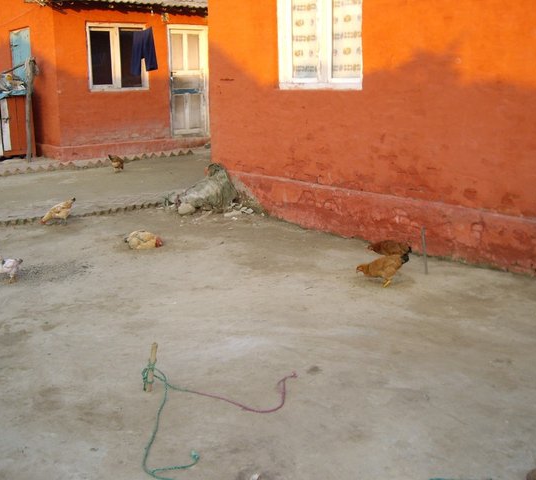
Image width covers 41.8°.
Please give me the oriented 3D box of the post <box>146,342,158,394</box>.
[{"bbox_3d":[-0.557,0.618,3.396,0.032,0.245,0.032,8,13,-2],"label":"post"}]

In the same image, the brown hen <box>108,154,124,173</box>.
[{"bbox_3d":[-2.340,-1.195,10.848,0.285,0.270,0.160,-12,17,-38],"label":"brown hen"}]

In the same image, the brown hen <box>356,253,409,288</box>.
[{"bbox_3d":[0.821,0.212,5.019,0.370,0.250,0.155,-2,13,-6],"label":"brown hen"}]

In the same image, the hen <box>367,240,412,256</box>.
[{"bbox_3d":[0.946,0.116,5.452,0.365,0.235,0.155,0,13,3],"label":"hen"}]

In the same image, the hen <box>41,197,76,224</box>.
[{"bbox_3d":[-2.181,-0.309,7.314,0.340,0.275,0.155,-1,13,0],"label":"hen"}]

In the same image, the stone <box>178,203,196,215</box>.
[{"bbox_3d":[-0.896,-0.358,7.803,0.180,0.115,0.140,-1,13,0],"label":"stone"}]

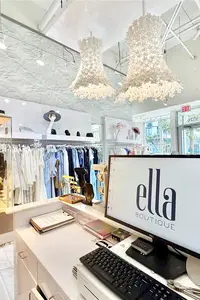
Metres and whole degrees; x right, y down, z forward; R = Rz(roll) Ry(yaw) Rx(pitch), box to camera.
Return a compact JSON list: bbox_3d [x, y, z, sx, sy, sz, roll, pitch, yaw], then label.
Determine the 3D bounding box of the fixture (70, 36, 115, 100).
[{"bbox_3d":[-0.085,-0.945,1.840,0.500,0.630,0.500,0,0,0],"label":"fixture"}]

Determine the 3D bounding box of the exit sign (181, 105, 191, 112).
[{"bbox_3d":[3.049,-1.464,5.750,0.060,0.210,0.320,0,0,-42],"label":"exit sign"}]

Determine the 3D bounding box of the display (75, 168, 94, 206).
[{"bbox_3d":[-0.119,0.280,1.240,0.130,0.290,0.130,0,0,-42],"label":"display"}]

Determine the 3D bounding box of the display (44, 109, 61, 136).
[{"bbox_3d":[-1.277,-0.712,4.350,0.400,0.690,0.270,0,0,-42],"label":"display"}]

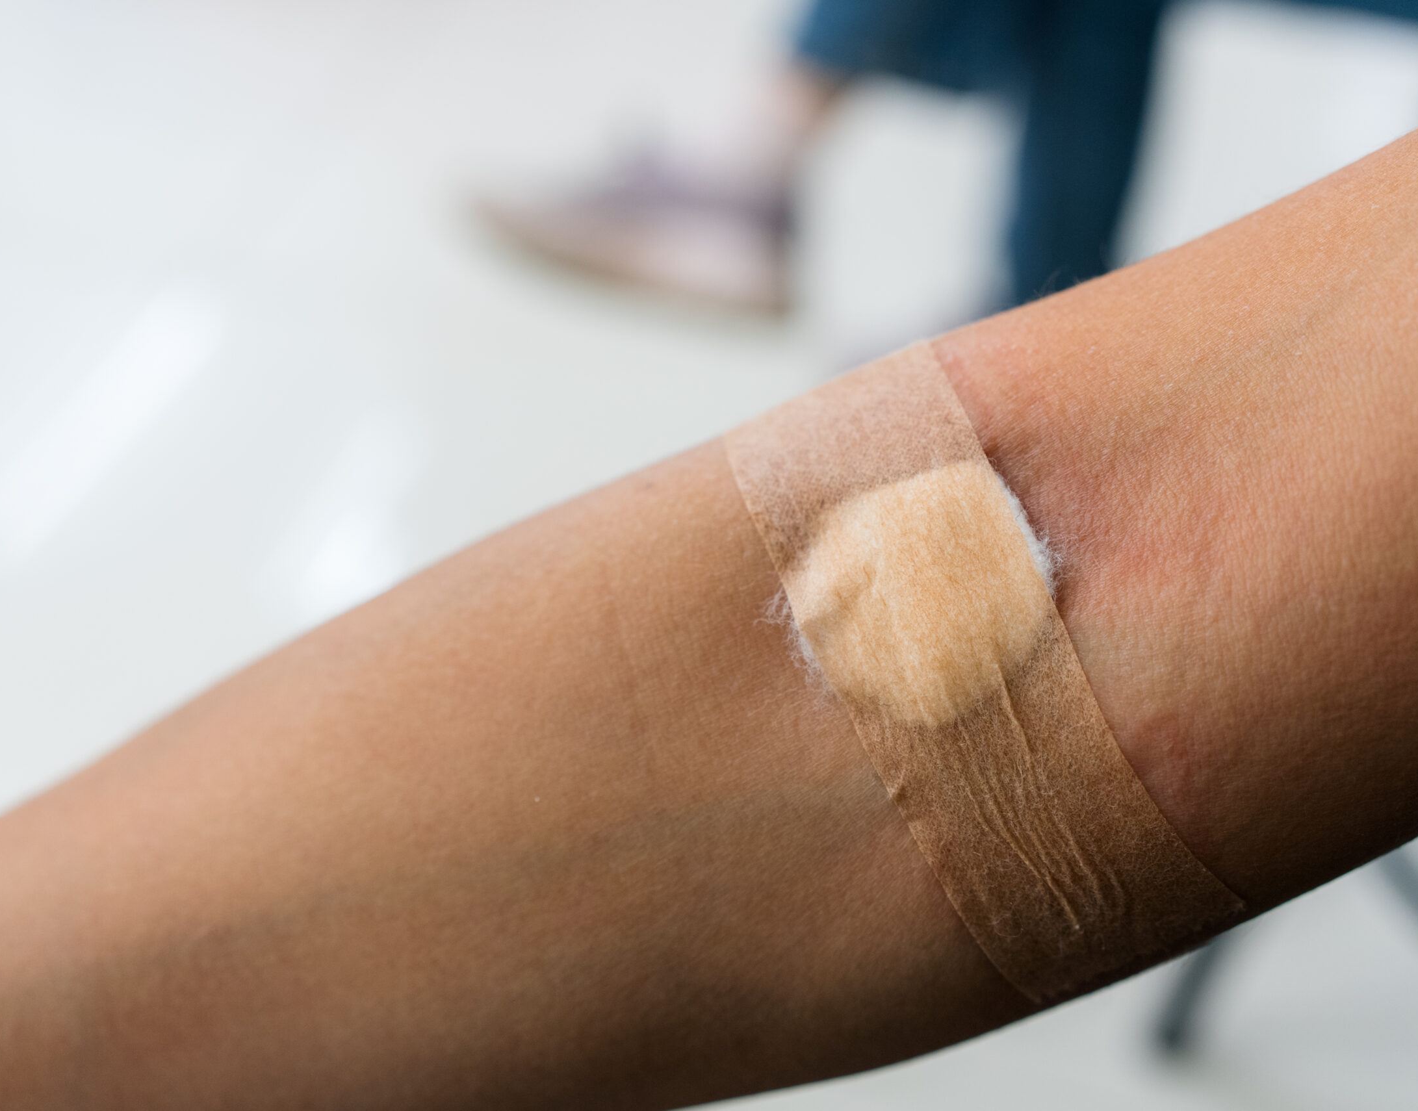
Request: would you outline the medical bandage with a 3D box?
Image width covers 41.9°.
[{"bbox_3d":[0.031,0.012,0.216,0.029,0.080,0.031,-29,-8,7],"label":"medical bandage"}]

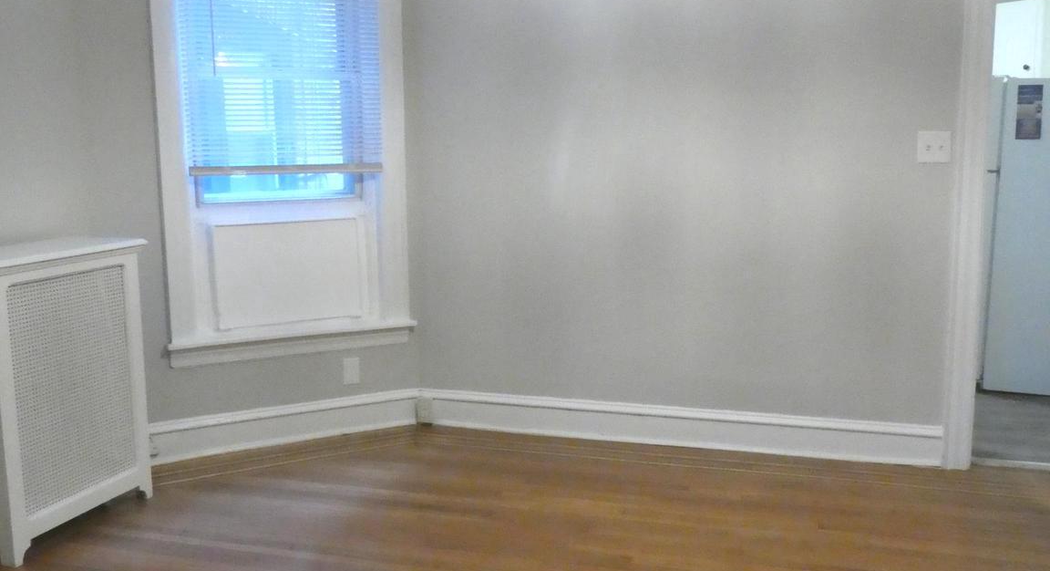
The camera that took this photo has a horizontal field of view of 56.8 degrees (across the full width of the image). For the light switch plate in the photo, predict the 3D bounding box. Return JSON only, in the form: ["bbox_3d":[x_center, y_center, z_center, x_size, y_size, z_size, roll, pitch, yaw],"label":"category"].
[{"bbox_3d":[1.633,-0.552,3.870,0.121,0.121,0.018,2,9,17],"label":"light switch plate"}]

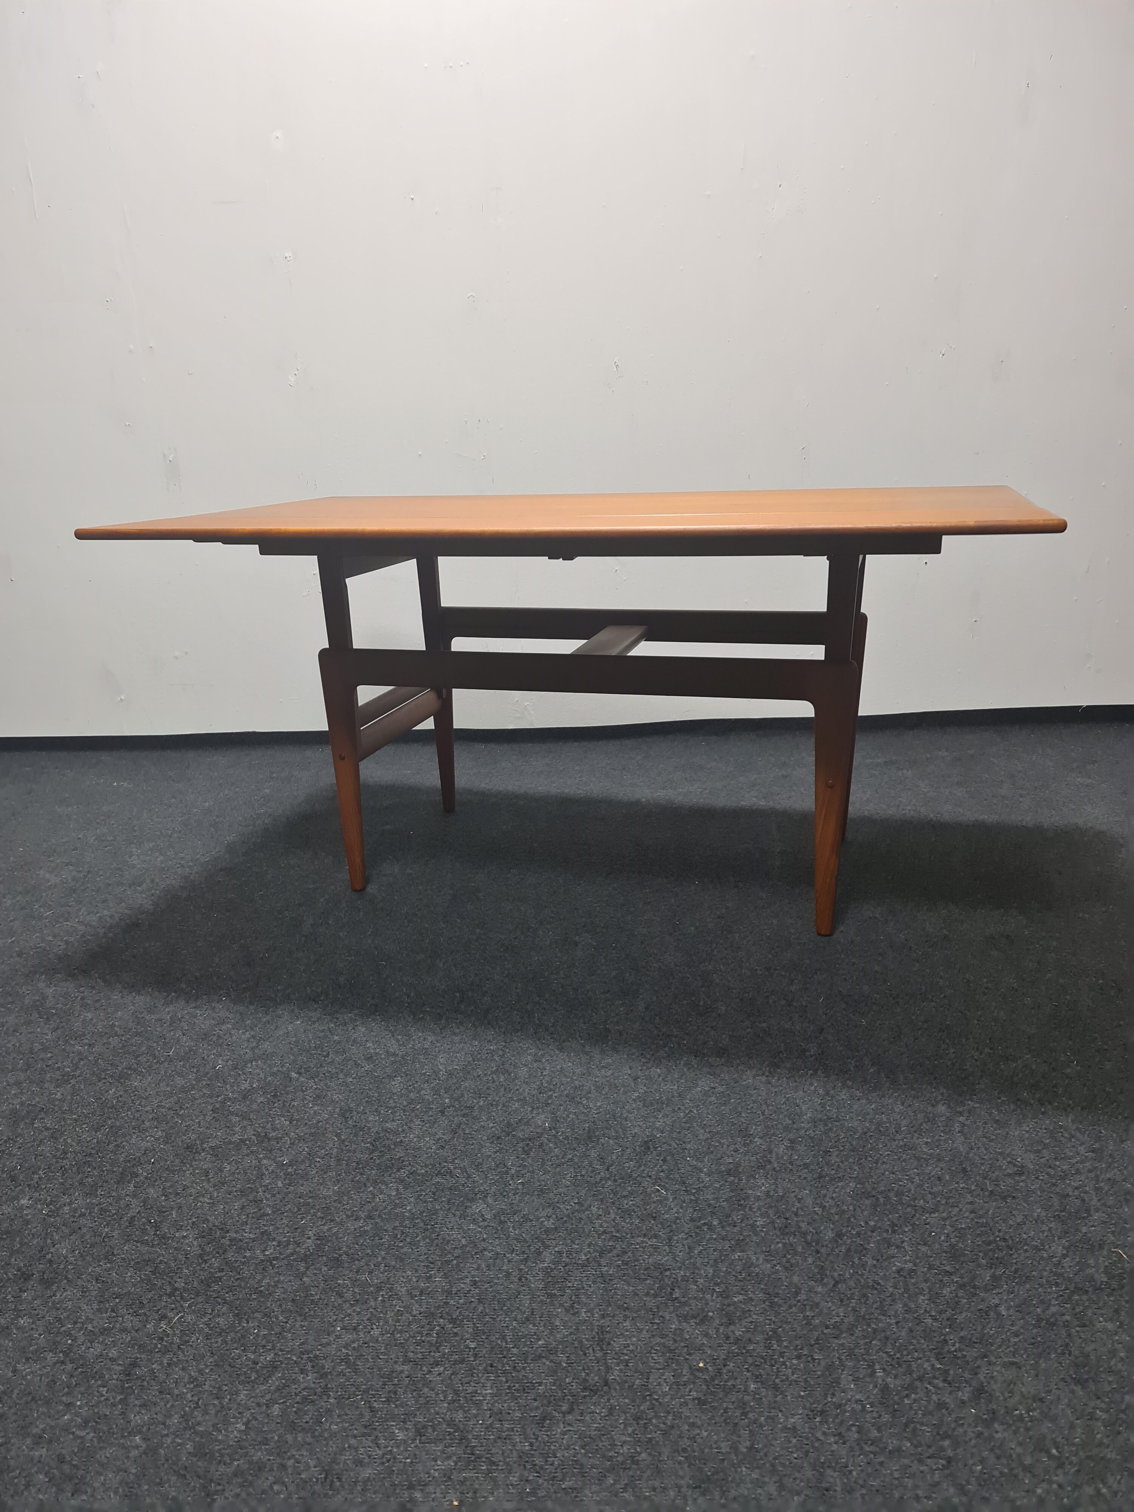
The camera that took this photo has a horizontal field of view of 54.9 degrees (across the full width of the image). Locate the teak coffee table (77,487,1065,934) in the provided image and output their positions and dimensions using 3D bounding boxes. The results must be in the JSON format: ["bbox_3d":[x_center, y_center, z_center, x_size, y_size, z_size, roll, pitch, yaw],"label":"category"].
[{"bbox_3d":[0.048,-0.121,2.116,1.518,0.714,0.884,3,17,16],"label":"teak coffee table"}]

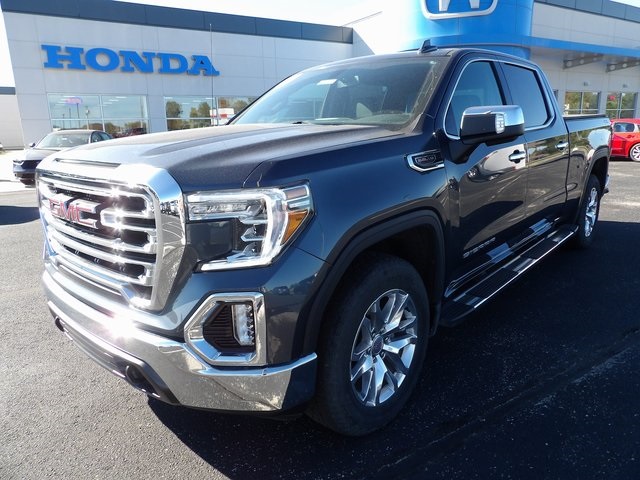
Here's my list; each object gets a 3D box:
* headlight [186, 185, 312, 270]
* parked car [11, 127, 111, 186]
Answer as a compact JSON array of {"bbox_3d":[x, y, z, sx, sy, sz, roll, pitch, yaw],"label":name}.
[{"bbox_3d":[-0.251,-0.045,1.535,0.330,0.280,0.350,9,18,42],"label":"headlight"},{"bbox_3d":[-6.881,-2.396,12.791,1.850,1.450,4.830,-4,12,-9],"label":"parked car"}]

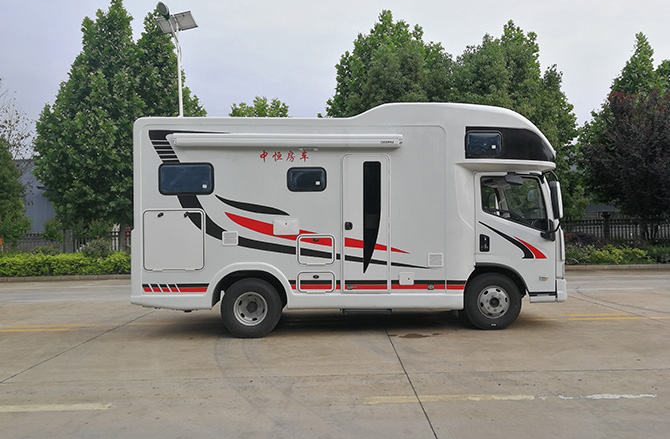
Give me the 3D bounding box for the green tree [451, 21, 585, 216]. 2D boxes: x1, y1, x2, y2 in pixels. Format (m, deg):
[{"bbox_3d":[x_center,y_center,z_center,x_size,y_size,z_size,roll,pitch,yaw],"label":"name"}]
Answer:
[{"bbox_3d":[6.423,-2.640,18.400,4.700,8.400,4.400,-1,-1,0],"label":"green tree"}]

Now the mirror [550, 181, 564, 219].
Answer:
[{"bbox_3d":[3.030,-0.259,7.120,0.110,0.510,0.200,-4,-1,7],"label":"mirror"}]

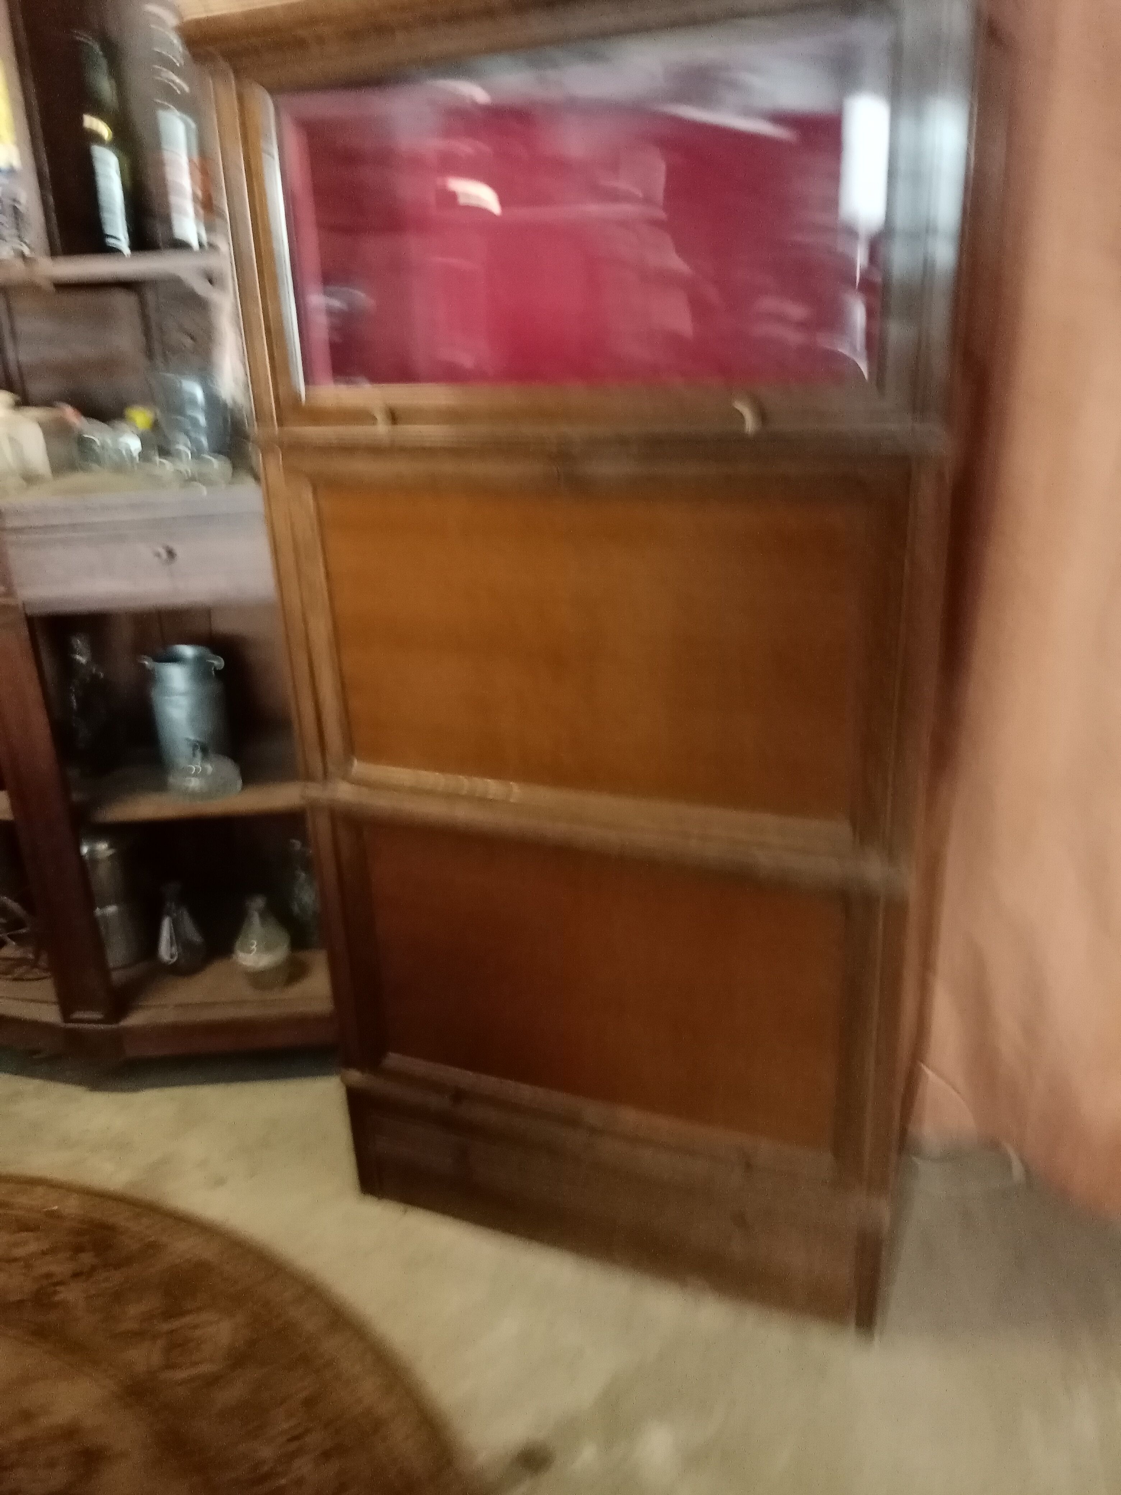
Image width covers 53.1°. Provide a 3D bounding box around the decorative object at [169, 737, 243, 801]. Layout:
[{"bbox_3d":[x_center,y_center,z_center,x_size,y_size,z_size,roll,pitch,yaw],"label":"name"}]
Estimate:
[{"bbox_3d":[-0.606,0.023,1.901,0.128,0.084,0.128,-3,20,-3],"label":"decorative object"}]

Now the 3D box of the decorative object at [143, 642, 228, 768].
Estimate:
[{"bbox_3d":[-0.656,-0.069,1.969,0.143,0.214,0.123,-3,20,-3],"label":"decorative object"}]

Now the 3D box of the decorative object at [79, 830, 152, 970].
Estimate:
[{"bbox_3d":[-0.850,0.285,2.130,0.101,0.261,0.101,-3,20,-3],"label":"decorative object"}]

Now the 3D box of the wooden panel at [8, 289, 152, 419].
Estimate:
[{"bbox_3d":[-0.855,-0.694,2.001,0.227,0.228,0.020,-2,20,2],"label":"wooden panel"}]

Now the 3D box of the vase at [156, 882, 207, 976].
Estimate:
[{"bbox_3d":[-0.713,0.331,2.105,0.091,0.182,0.091,-3,20,-3],"label":"vase"}]

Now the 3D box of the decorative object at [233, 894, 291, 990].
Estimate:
[{"bbox_3d":[-0.550,0.348,2.054,0.098,0.172,0.098,-3,20,-3],"label":"decorative object"}]

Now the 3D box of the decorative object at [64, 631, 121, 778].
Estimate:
[{"bbox_3d":[-0.821,-0.073,1.971,0.074,0.234,0.074,-3,20,-3],"label":"decorative object"}]

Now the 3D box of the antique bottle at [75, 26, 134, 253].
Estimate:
[{"bbox_3d":[-0.736,-0.963,1.790,0.066,0.317,0.066,-3,20,-3],"label":"antique bottle"}]

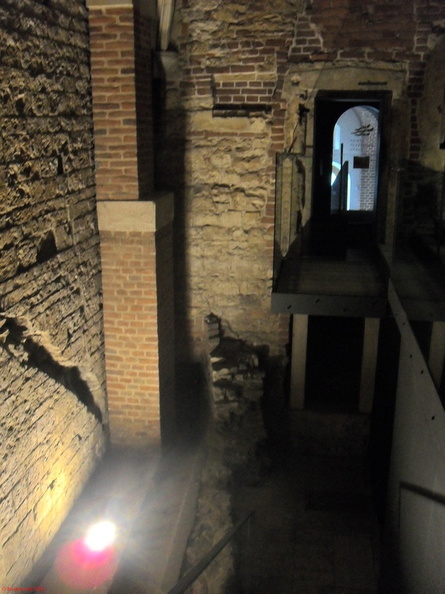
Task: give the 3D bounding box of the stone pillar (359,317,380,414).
[{"bbox_3d":[1.442,0.643,5.903,0.141,1.023,0.150,3,16,9],"label":"stone pillar"}]

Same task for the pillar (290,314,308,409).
[{"bbox_3d":[0.771,0.617,6.011,0.148,1.038,0.150,3,16,9],"label":"pillar"}]

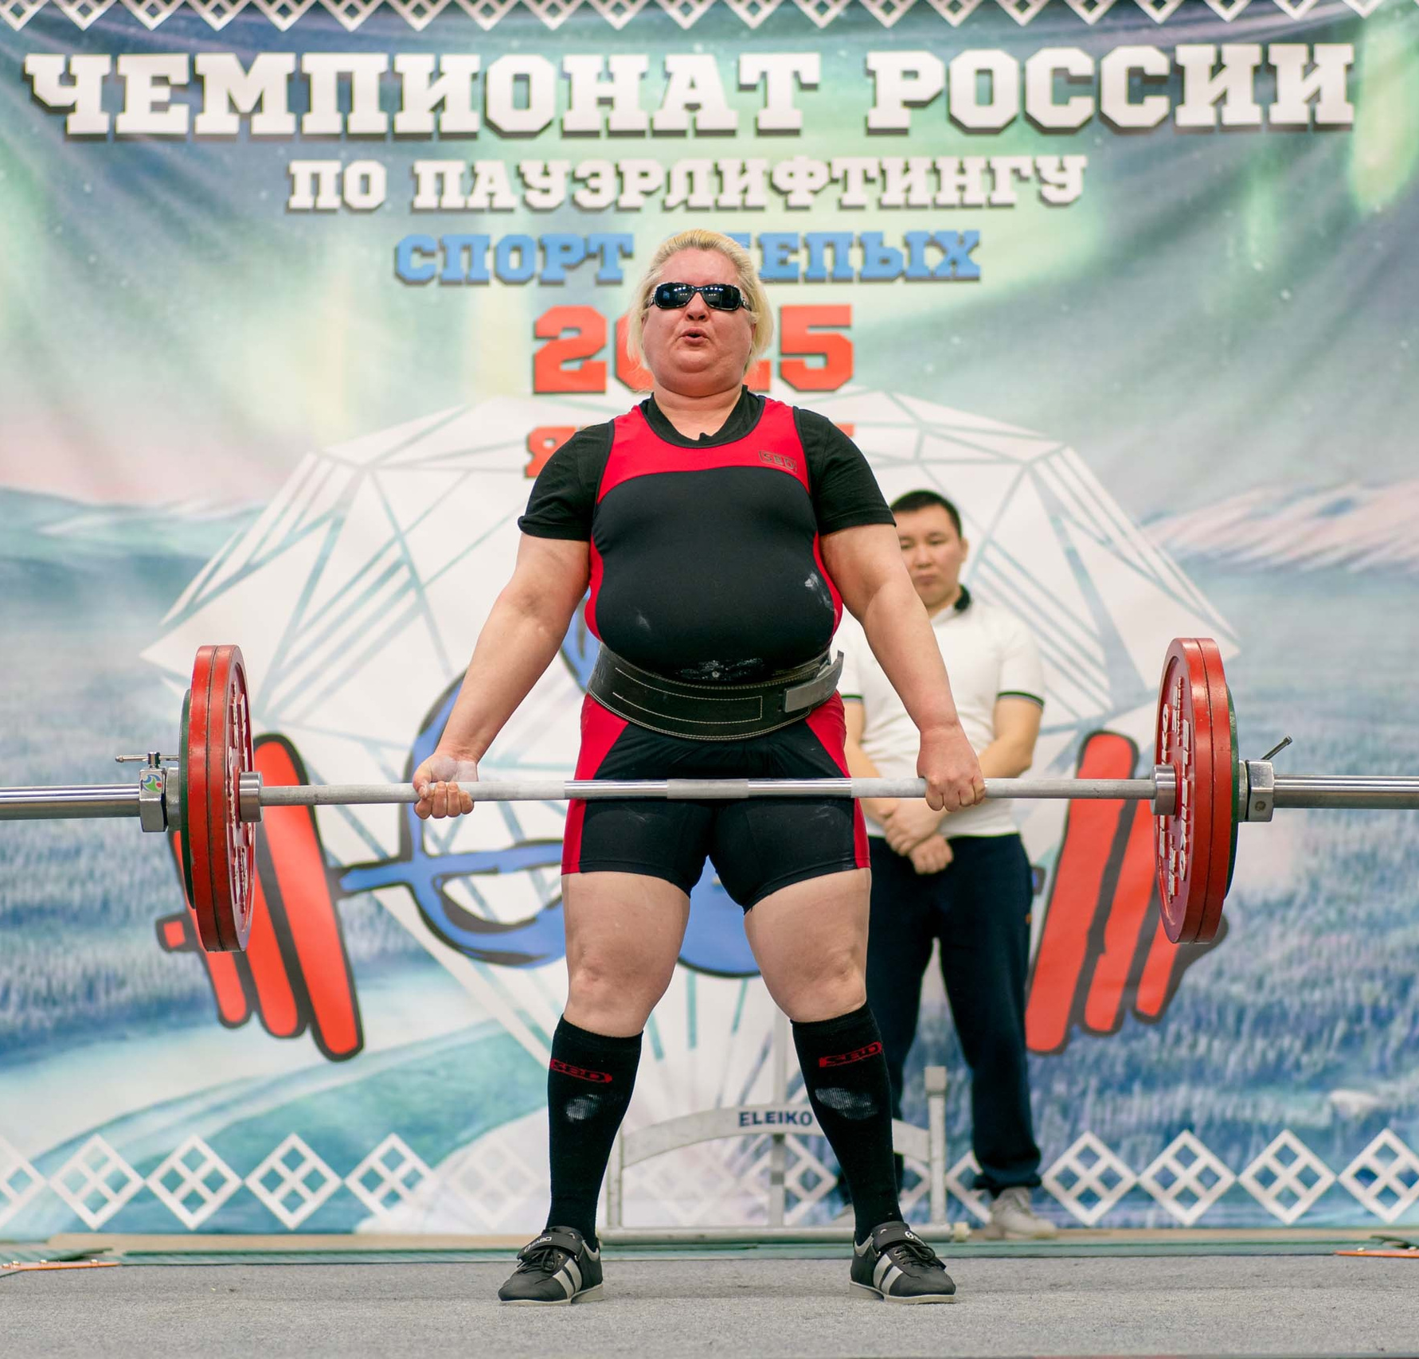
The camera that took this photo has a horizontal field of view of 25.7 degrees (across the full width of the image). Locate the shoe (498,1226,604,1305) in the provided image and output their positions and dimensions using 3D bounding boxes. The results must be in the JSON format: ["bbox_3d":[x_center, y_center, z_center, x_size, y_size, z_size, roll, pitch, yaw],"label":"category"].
[{"bbox_3d":[-0.229,0.838,4.501,0.102,0.112,0.270,-4,-8,28],"label":"shoe"}]

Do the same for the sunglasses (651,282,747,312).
[{"bbox_3d":[-0.015,-0.565,4.764,0.147,0.048,0.150,0,-7,0],"label":"sunglasses"}]

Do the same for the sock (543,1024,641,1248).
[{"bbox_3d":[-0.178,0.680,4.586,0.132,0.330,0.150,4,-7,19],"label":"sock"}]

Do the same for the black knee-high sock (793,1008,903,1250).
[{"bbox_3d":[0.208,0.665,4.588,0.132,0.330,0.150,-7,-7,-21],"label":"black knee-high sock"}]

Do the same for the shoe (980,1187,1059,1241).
[{"bbox_3d":[0.673,1.158,6.729,0.100,0.115,0.280,4,-8,-32],"label":"shoe"}]

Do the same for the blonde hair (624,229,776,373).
[{"bbox_3d":[-0.015,-0.583,4.807,0.230,0.225,0.210,0,-7,0],"label":"blonde hair"}]

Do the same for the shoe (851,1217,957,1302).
[{"bbox_3d":[0.281,0.836,4.502,0.102,0.112,0.270,4,-8,-27],"label":"shoe"}]

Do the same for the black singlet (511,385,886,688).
[{"bbox_3d":[-0.007,-0.218,4.742,0.575,0.490,0.340,0,-10,0],"label":"black singlet"}]

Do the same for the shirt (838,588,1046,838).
[{"bbox_3d":[0.508,0.072,6.923,0.475,0.570,0.260,-1,-7,5],"label":"shirt"}]

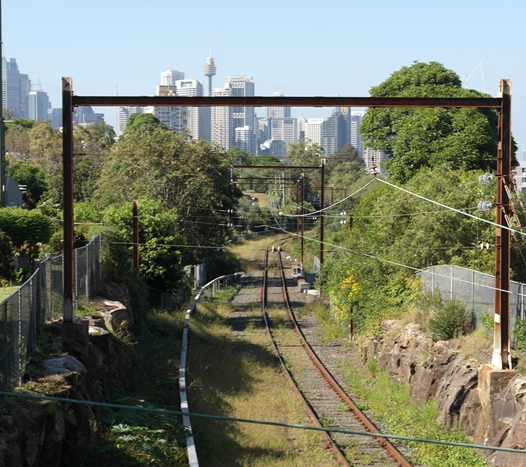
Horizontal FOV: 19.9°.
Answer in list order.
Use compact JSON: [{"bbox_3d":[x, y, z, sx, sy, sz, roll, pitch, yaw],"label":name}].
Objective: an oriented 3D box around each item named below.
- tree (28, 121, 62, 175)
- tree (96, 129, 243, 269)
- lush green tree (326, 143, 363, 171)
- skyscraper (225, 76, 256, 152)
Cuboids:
[{"bbox_3d":[-27.311,-10.380,187.756,5.200,7.600,5.000,0,2,0],"label":"tree"},{"bbox_3d":[-6.563,-2.292,104.000,10.000,10.560,9.500,0,3,-4],"label":"tree"},{"bbox_3d":[13.690,-12.522,250.000,6.180,5.340,6.000,0,3,3],"label":"lush green tree"},{"bbox_3d":[-38.763,-193.890,2693.953,37.000,178.000,42.000,1,3,17],"label":"skyscraper"}]

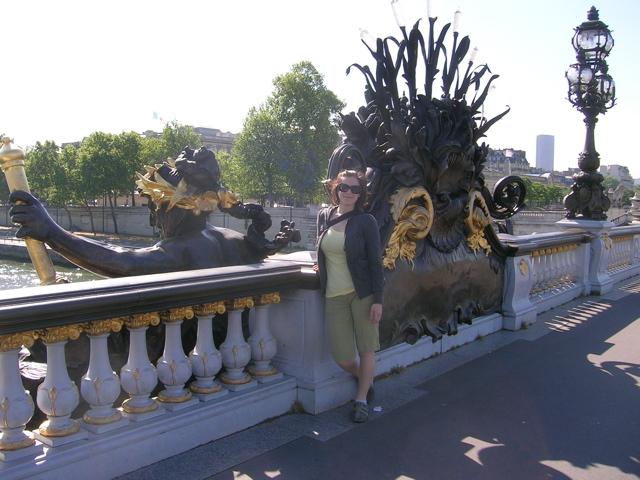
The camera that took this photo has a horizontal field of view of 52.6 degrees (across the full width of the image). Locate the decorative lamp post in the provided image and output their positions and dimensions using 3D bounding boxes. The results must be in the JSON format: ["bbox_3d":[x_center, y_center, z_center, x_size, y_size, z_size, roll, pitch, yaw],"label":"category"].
[{"bbox_3d":[4.477,-2.102,10.750,0.850,3.500,0.850,2,4,38],"label":"decorative lamp post"}]

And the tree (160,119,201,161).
[{"bbox_3d":[-30.181,-16.983,140.000,8.800,17.500,8.500,-1,3,-12],"label":"tree"}]

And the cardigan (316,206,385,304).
[{"bbox_3d":[0.207,0.105,4.400,0.430,0.640,0.270,1,3,21],"label":"cardigan"}]

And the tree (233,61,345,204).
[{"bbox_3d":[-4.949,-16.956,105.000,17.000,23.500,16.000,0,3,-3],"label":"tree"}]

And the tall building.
[{"bbox_3d":[766.651,-246.484,2200.000,57.000,210.000,38.000,1,3,19],"label":"tall building"}]

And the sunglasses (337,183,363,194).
[{"bbox_3d":[0.201,-0.343,4.330,0.148,0.055,0.125,10,3,10],"label":"sunglasses"}]

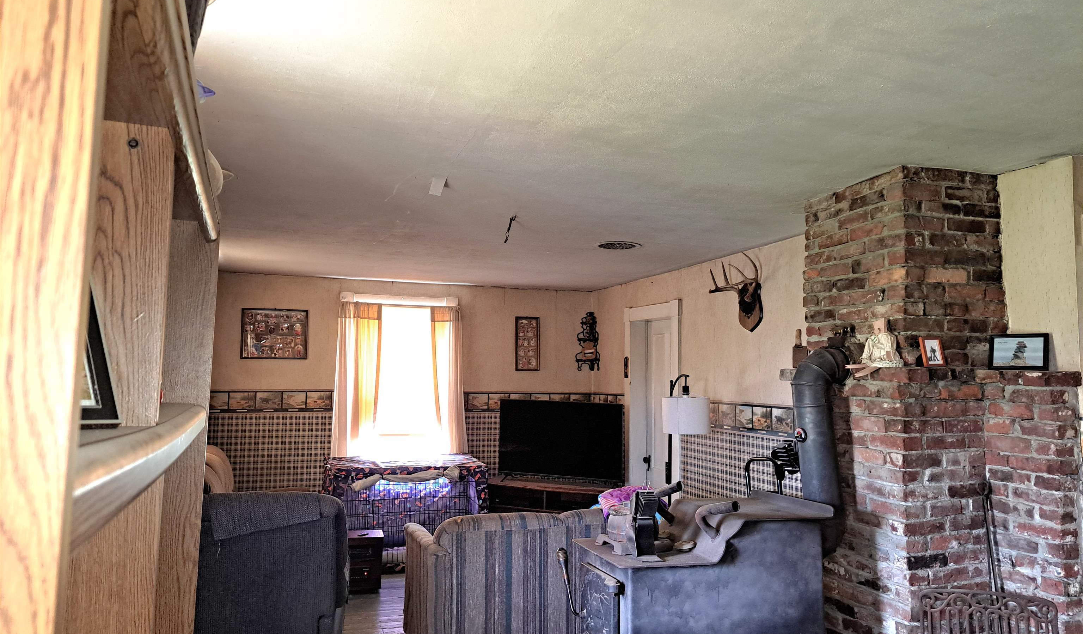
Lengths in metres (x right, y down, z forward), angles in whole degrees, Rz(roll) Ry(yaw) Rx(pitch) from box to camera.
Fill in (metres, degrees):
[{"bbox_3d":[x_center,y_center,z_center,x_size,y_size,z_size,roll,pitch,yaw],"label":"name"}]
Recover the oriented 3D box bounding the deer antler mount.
[{"bbox_3d":[1.237,-0.153,4.823,0.280,0.500,0.370,2,-5,-18],"label":"deer antler mount"}]

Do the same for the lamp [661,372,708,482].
[{"bbox_3d":[0.918,1.124,5.020,0.320,1.480,0.460,4,-5,-38],"label":"lamp"}]

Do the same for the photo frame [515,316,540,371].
[{"bbox_3d":[-0.128,0.264,7.295,0.248,0.522,0.025,2,-5,-18],"label":"photo frame"}]

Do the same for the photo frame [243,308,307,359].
[{"bbox_3d":[-2.331,0.153,6.572,0.550,0.435,0.025,2,-5,-18],"label":"photo frame"}]

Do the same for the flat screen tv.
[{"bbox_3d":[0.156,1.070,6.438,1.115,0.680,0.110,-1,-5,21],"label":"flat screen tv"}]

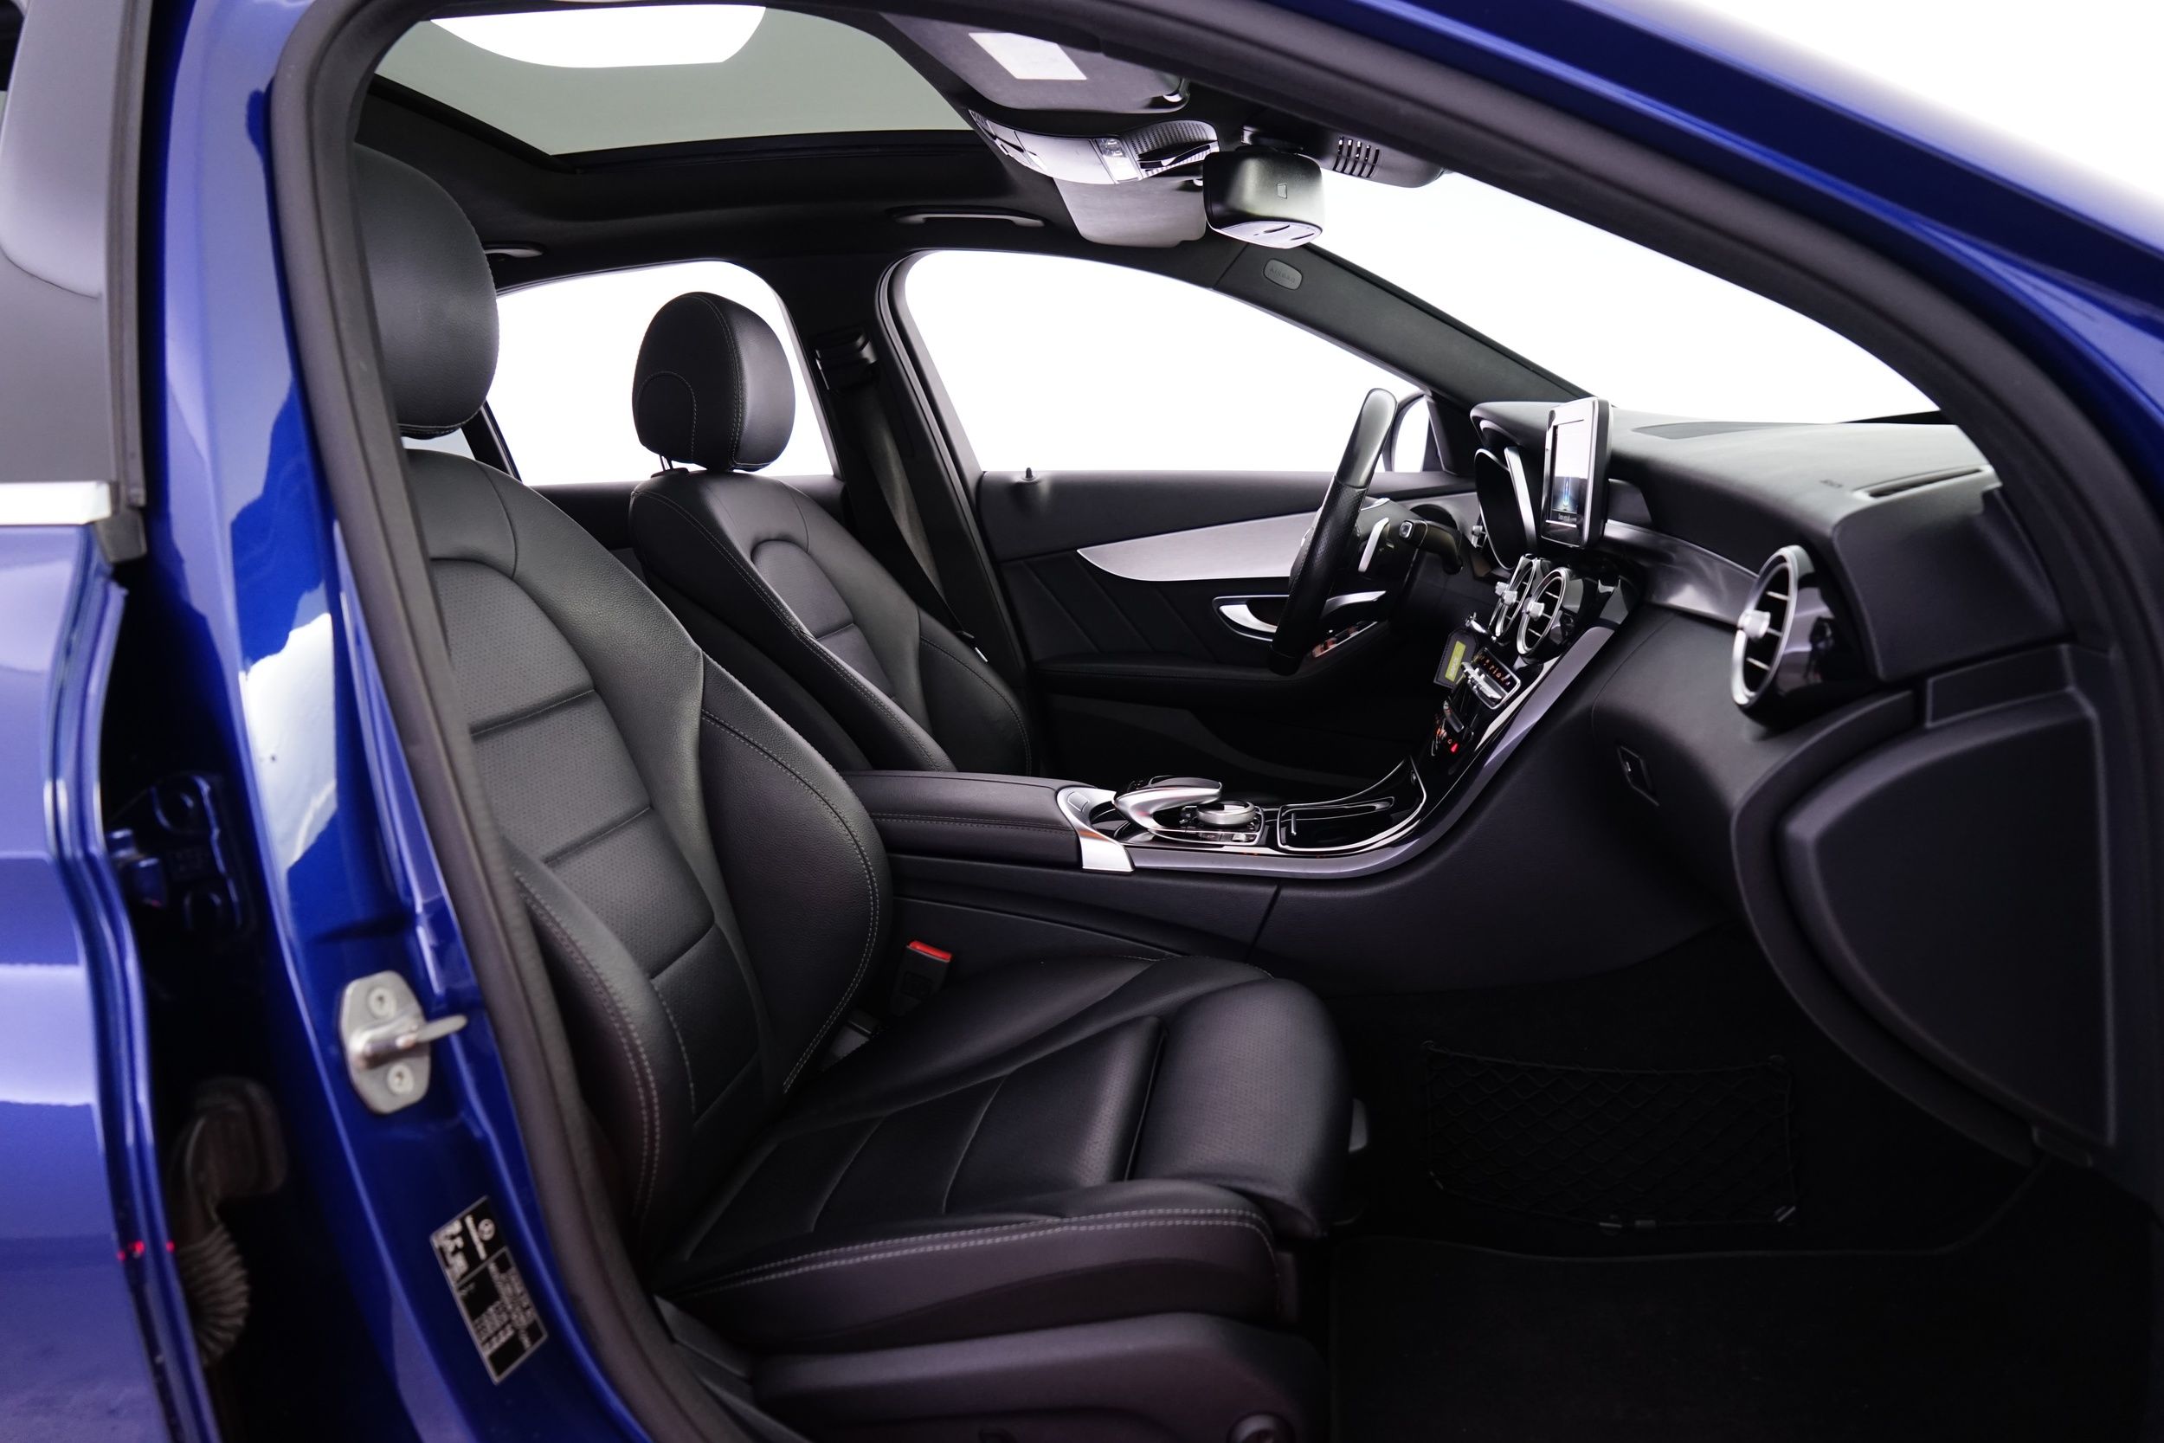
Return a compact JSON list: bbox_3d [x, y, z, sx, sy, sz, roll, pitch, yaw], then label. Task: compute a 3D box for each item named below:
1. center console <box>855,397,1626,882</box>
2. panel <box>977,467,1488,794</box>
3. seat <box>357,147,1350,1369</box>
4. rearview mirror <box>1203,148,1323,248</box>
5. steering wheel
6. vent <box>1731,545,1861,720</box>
[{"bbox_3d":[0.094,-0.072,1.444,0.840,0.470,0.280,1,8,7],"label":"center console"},{"bbox_3d":[0.274,-0.070,2.129,0.880,0.590,0.130,1,8,7],"label":"panel"},{"bbox_3d":[-0.210,0.020,1.119,0.850,0.920,0.530,1,8,7],"label":"seat"},{"bbox_3d":[0.177,-0.494,1.378,0.055,0.070,0.230,1,9,27],"label":"rearview mirror"},{"bbox_3d":[0.317,-0.233,1.780,0.090,0.360,0.370,18,10,4],"label":"steering wheel"},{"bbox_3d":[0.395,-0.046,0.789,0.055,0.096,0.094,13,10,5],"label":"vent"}]

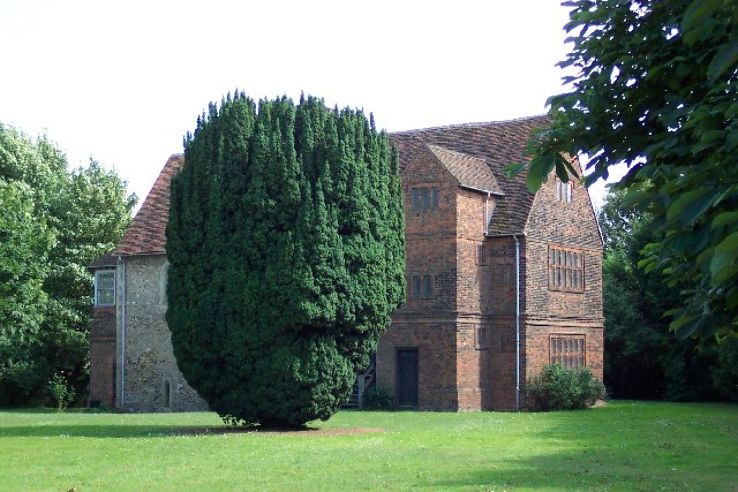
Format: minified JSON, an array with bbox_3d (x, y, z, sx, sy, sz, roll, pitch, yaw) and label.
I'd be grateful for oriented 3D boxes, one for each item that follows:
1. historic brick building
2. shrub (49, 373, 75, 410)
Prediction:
[{"bbox_3d":[-2.114,0.896,48.374,20.192,10.148,7.739,-3,-5,34],"label":"historic brick building"},{"bbox_3d":[-11.072,5.239,46.500,0.950,1.380,0.900,0,-4,0],"label":"shrub"}]

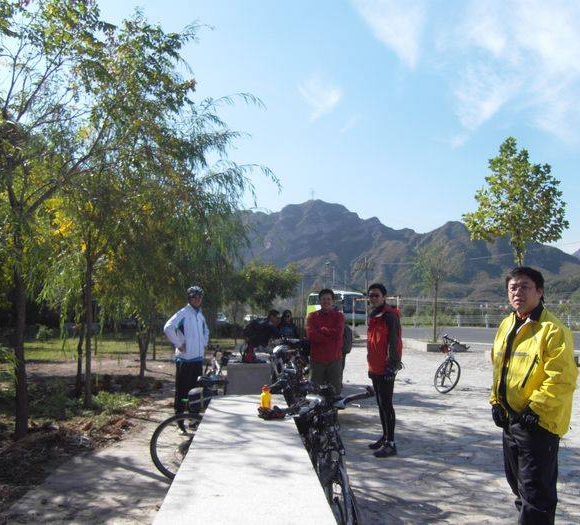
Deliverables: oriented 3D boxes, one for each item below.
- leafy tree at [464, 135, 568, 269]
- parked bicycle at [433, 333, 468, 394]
[{"bbox_3d":[6.799,-0.507,17.070,2.900,6.752,2.800,0,-5,0],"label":"leafy tree"},{"bbox_3d":[3.028,1.922,10.818,0.600,1.050,1.650,0,-5,1],"label":"parked bicycle"}]

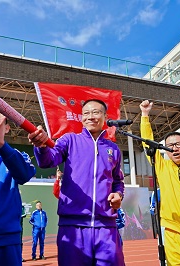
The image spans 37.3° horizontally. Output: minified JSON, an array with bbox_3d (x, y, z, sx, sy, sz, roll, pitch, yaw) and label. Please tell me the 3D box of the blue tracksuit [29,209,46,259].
[{"bbox_3d":[-1.607,3.085,8.154,0.540,1.430,0.330,8,-20,-26],"label":"blue tracksuit"}]

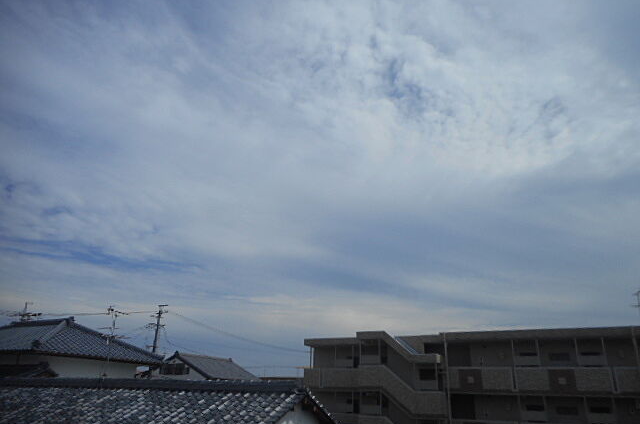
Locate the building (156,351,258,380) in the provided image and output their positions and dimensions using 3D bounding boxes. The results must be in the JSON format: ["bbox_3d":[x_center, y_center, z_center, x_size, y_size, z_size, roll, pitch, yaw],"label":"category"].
[{"bbox_3d":[-10.129,16.483,39.111,8.200,8.280,6.300,-13,-27,33],"label":"building"}]

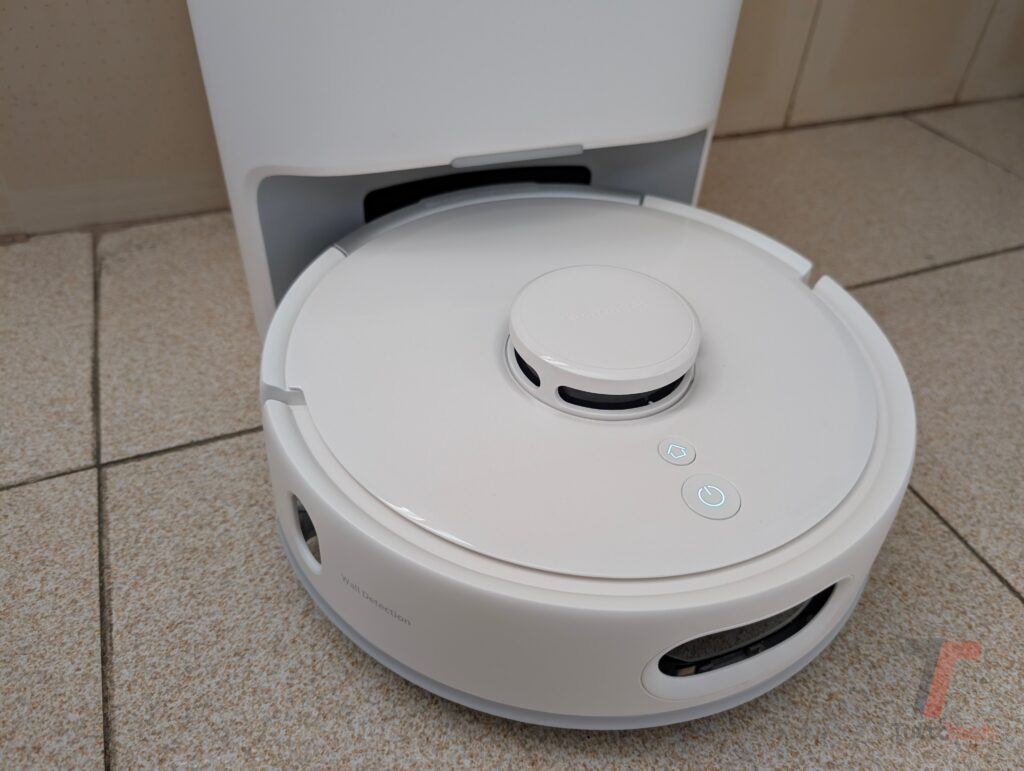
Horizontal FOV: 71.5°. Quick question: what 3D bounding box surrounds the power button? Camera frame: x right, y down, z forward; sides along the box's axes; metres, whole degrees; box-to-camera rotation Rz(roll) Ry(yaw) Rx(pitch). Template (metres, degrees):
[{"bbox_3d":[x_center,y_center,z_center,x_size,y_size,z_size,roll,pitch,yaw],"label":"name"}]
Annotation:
[{"bbox_3d":[0.062,0.035,0.220,0.018,0.002,0.018,2,42,-2],"label":"power button"}]

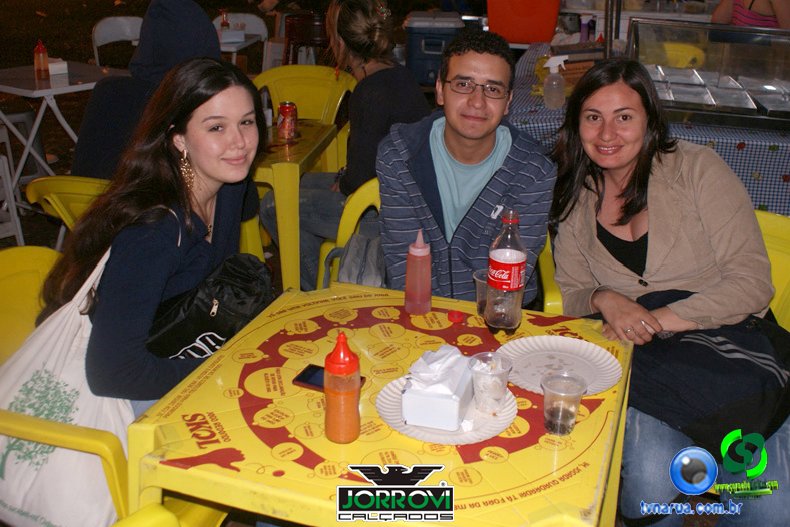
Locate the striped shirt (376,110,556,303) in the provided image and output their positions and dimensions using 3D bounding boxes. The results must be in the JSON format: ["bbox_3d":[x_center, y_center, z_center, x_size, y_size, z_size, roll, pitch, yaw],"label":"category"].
[{"bbox_3d":[0.175,-0.110,2.090,0.460,0.570,0.310,5,22,11],"label":"striped shirt"}]

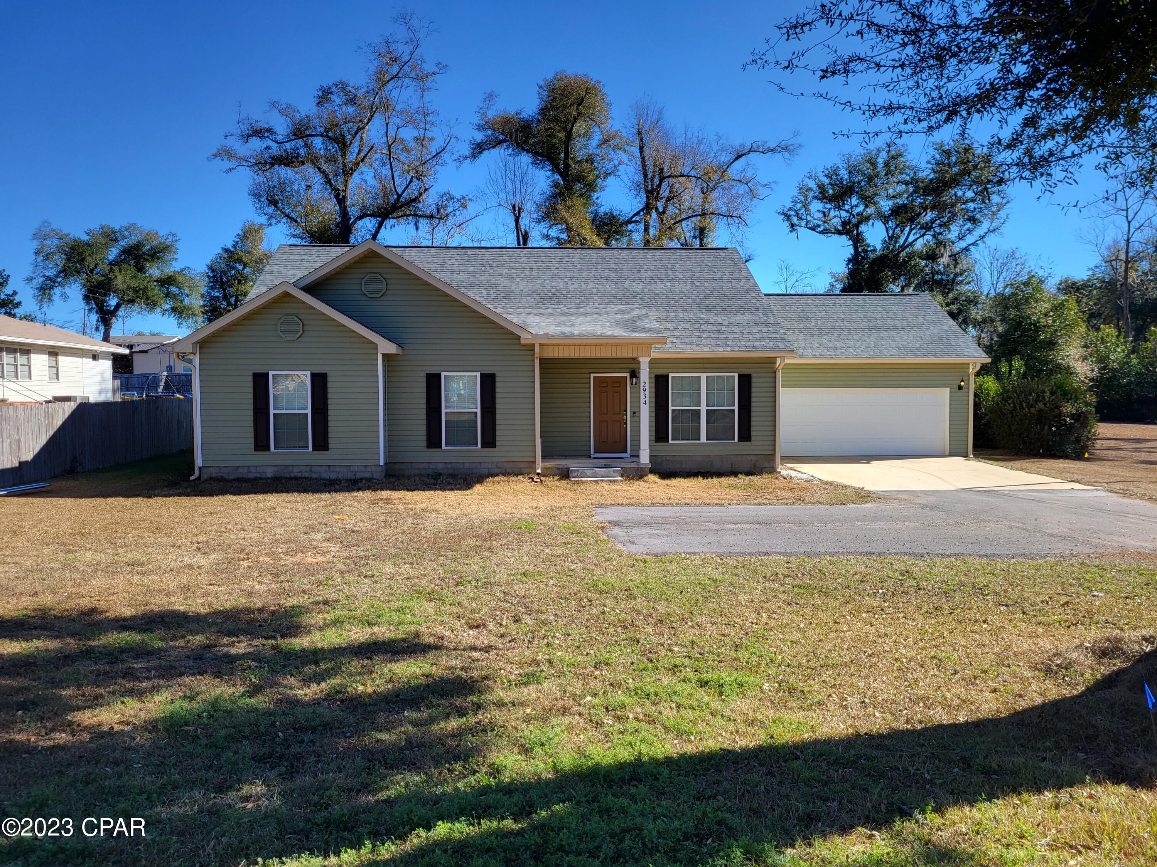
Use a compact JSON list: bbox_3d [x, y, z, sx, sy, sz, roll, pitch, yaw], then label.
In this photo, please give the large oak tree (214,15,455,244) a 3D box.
[{"bbox_3d":[-12.754,-11.186,46.030,12.639,21.610,11.375,0,3,-2],"label":"large oak tree"}]

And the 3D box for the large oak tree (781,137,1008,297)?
[{"bbox_3d":[18.640,-9.035,51.390,13.715,16.572,12.343,0,3,-2],"label":"large oak tree"}]

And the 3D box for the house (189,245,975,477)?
[{"bbox_3d":[1.405,-2.759,28.125,22.550,6.920,16.700,0,3,-2],"label":"house"}]

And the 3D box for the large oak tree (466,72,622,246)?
[{"bbox_3d":[-1.867,-10.279,48.511,8.662,19.477,8.229,0,3,-2],"label":"large oak tree"}]

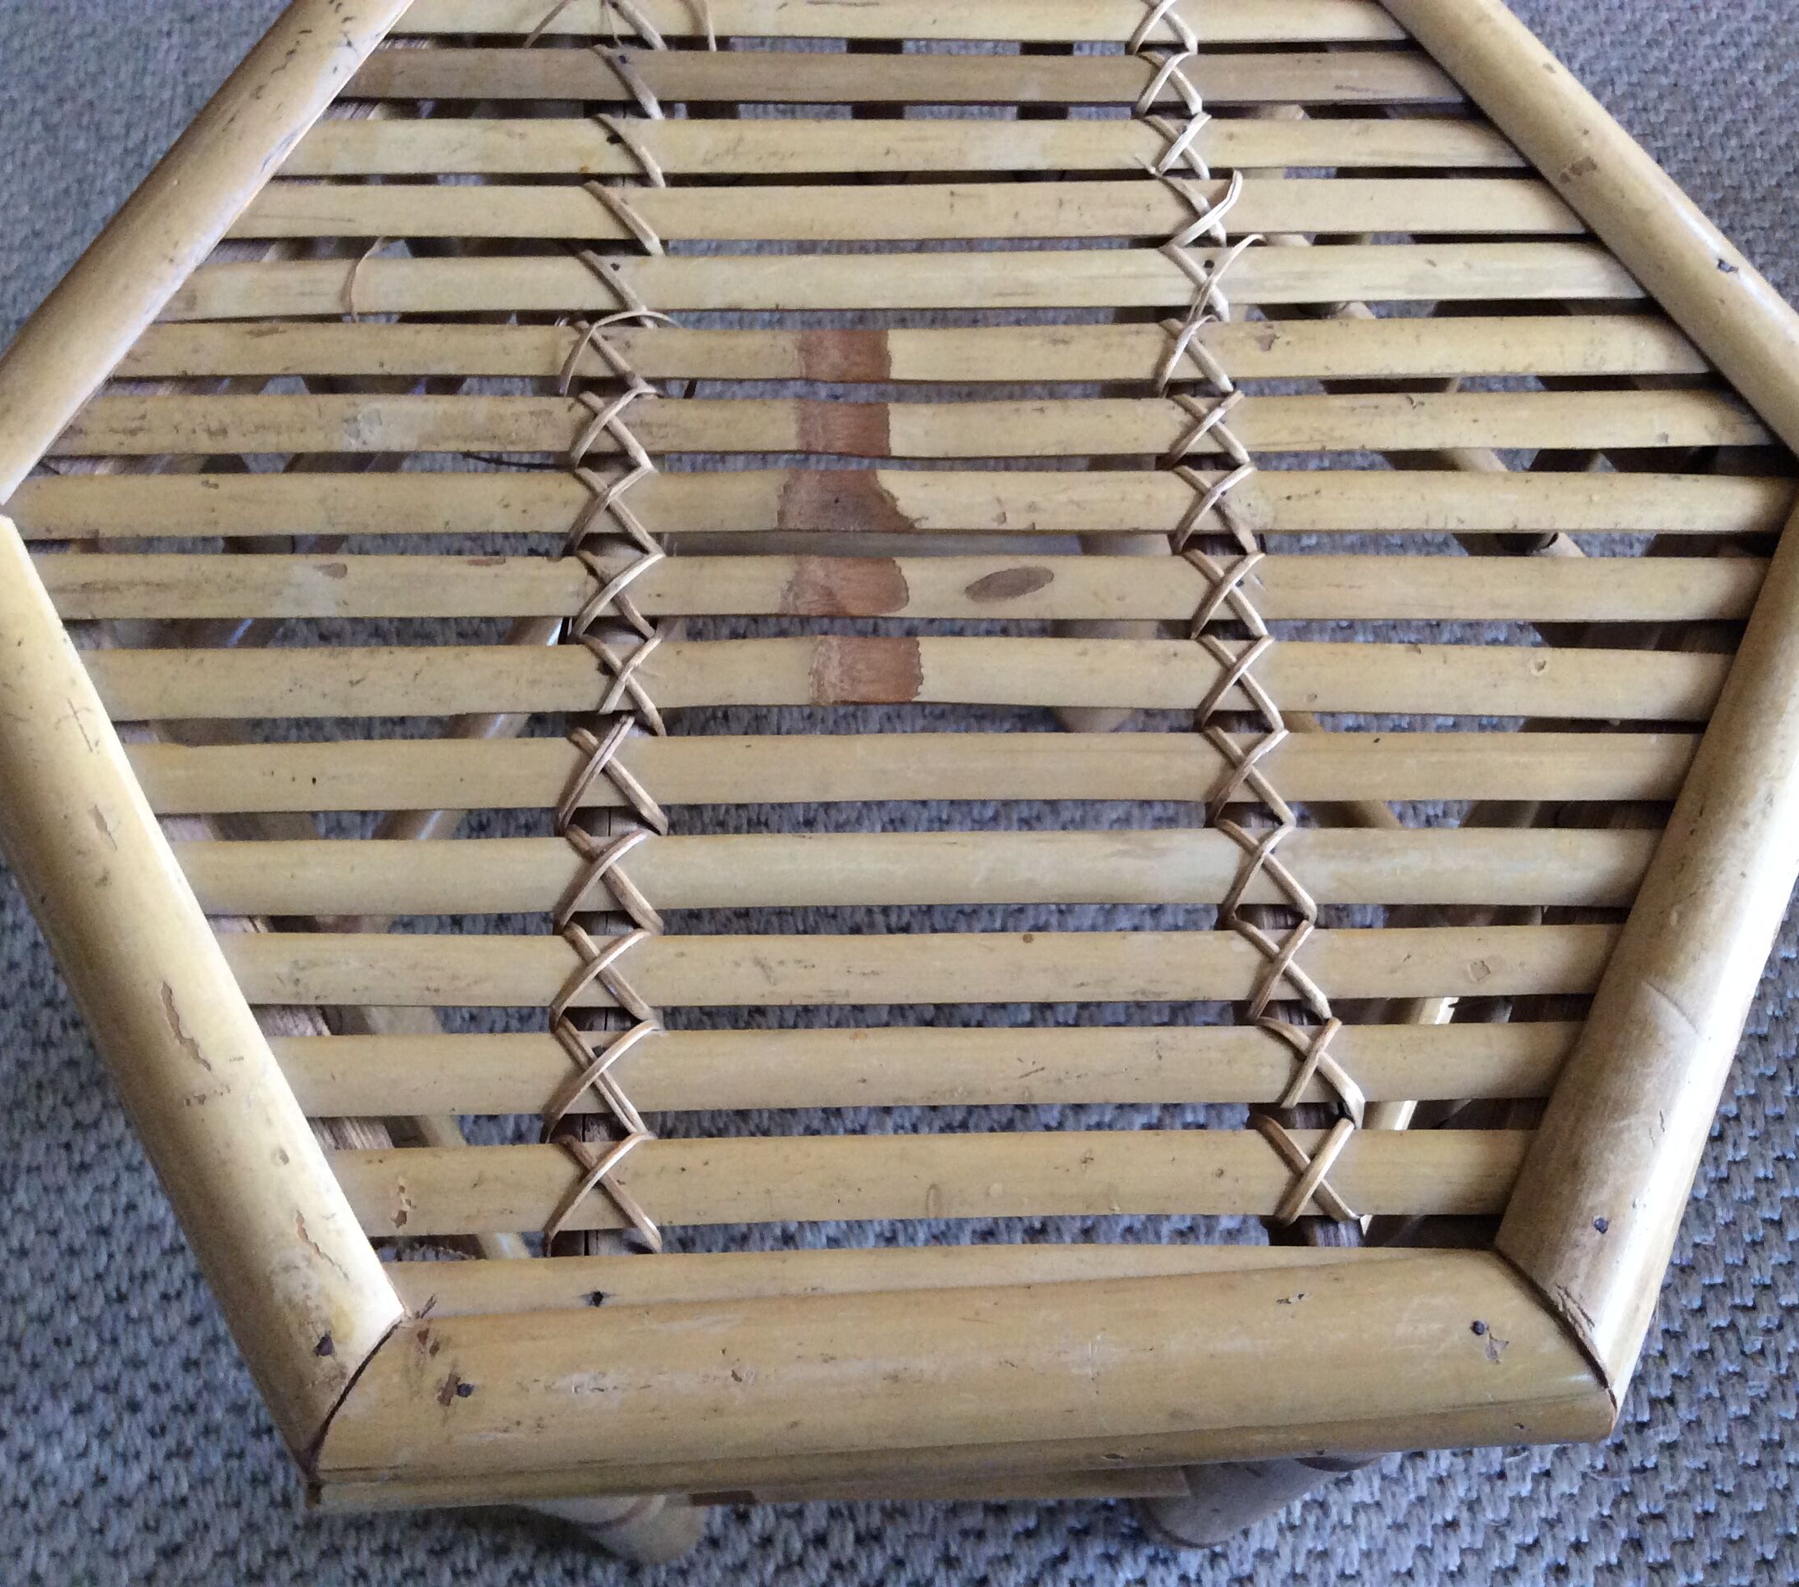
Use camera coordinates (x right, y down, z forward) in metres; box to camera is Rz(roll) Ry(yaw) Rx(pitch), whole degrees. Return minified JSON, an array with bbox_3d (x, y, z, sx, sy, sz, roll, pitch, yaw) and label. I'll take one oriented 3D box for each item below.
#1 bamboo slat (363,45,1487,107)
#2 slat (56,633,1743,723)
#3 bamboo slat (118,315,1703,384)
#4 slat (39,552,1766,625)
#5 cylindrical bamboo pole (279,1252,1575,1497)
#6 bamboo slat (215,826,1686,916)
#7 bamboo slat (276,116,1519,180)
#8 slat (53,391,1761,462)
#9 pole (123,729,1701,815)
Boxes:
[{"bbox_3d":[0.000,-0.206,0.569,0.329,0.009,0.018,0,66,-1],"label":"bamboo slat"},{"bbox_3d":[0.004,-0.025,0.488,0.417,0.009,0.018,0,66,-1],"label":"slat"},{"bbox_3d":[0.004,-0.118,0.530,0.439,0.009,0.016,0,66,-1],"label":"bamboo slat"},{"bbox_3d":[0.002,-0.055,0.530,0.488,0.008,0.019,0,66,0],"label":"slat"},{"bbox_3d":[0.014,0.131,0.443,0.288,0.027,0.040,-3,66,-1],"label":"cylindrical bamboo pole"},{"bbox_3d":[0.007,0.020,0.496,0.392,0.008,0.020,0,66,0],"label":"bamboo slat"},{"bbox_3d":[0.003,-0.189,0.579,0.378,0.007,0.019,-1,67,-1],"label":"bamboo slat"},{"bbox_3d":[0.005,-0.096,0.520,0.465,0.009,0.017,0,66,-1],"label":"slat"},{"bbox_3d":[0.008,-0.005,0.508,0.422,0.008,0.020,0,66,0],"label":"pole"}]

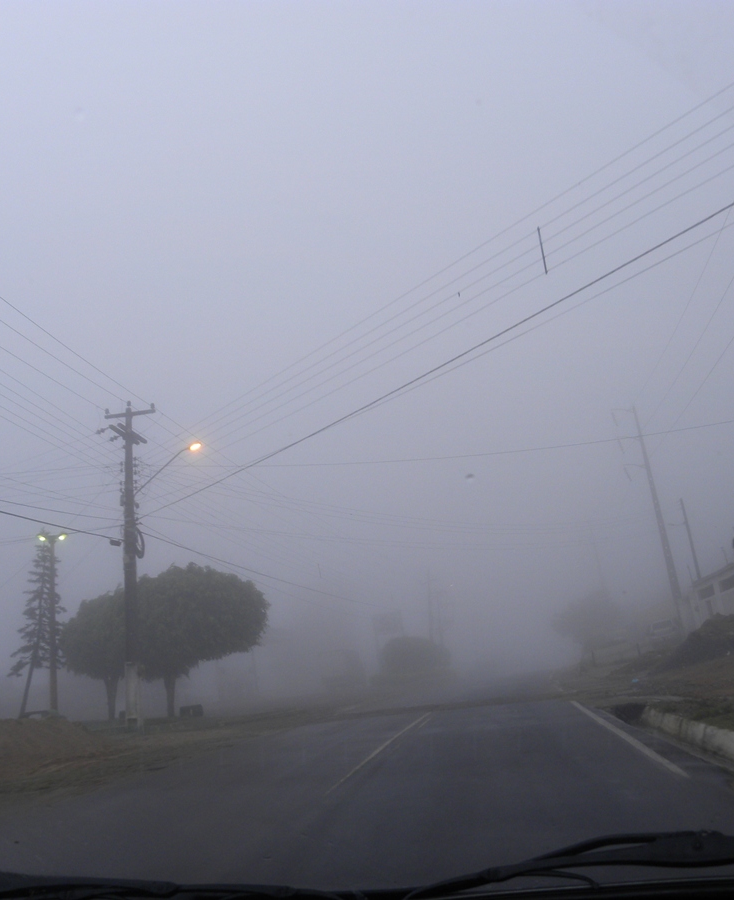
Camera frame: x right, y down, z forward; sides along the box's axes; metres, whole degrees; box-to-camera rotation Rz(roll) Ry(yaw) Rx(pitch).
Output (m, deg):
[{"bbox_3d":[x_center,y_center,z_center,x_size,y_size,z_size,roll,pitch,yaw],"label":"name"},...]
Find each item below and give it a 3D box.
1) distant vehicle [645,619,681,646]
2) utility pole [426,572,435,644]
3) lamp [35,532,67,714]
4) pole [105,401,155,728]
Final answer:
[{"bbox_3d":[16.361,10.238,50.302,1.720,1.500,4.200,-9,-15,11],"label":"distant vehicle"},{"bbox_3d":[6.130,16.195,86.438,1.300,9.225,0.350,-8,-14,7],"label":"utility pole"},{"bbox_3d":[-12.007,6.617,34.543,1.250,7.010,0.400,-1,-15,-19],"label":"lamp"},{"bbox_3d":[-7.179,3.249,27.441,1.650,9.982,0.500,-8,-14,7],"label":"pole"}]

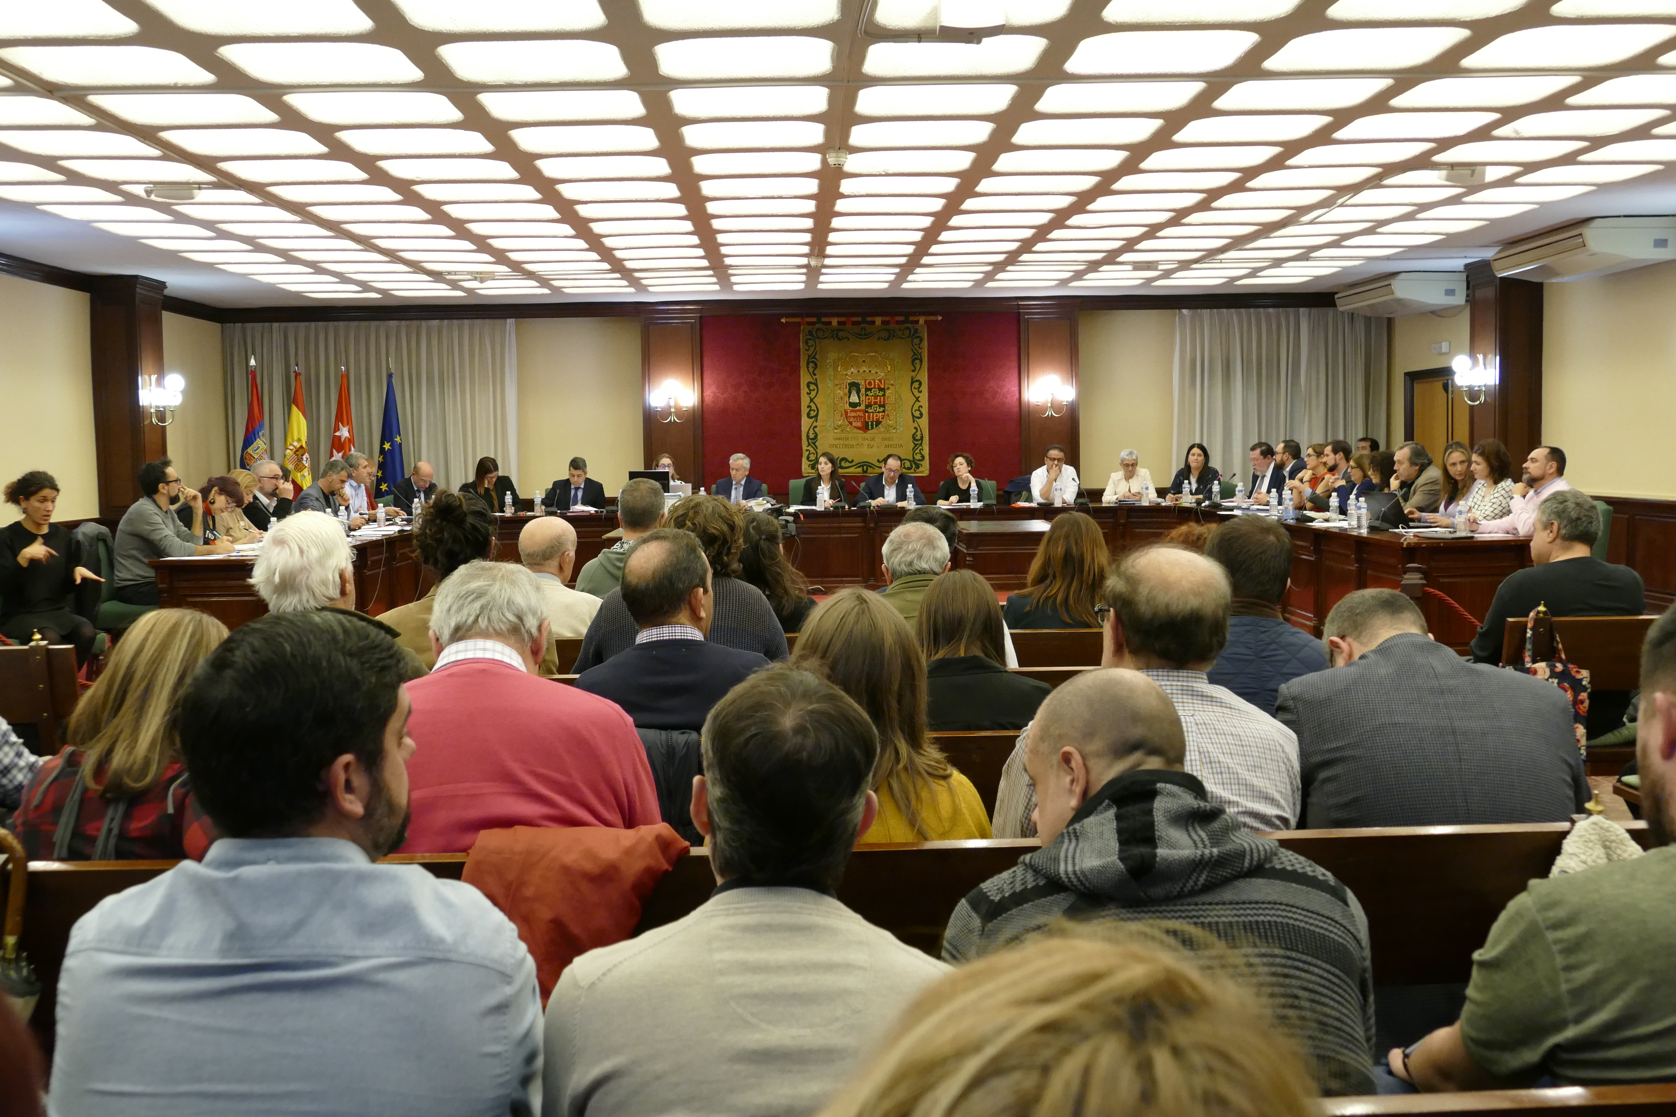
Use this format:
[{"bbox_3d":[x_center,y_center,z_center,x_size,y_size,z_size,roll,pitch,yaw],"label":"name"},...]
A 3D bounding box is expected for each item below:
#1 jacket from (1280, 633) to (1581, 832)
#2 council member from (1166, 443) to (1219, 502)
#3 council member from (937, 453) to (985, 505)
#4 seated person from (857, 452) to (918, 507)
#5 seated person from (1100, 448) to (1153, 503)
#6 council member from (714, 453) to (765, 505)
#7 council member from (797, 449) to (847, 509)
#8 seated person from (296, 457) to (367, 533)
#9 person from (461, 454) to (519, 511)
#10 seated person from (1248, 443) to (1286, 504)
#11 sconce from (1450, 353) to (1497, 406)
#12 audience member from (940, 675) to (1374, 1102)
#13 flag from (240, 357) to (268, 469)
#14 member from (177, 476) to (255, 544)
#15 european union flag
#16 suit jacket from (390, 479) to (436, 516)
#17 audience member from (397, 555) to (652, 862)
[{"bbox_3d":[0.980,0.452,2.789,0.530,0.660,0.460,-1,4,-2],"label":"jacket"},{"bbox_3d":[3.275,-0.435,15.366,0.500,1.253,0.780,-1,4,7],"label":"council member"},{"bbox_3d":[1.076,-0.302,14.853,0.480,1.270,0.750,-1,4,-2],"label":"council member"},{"bbox_3d":[0.457,-0.289,14.835,0.560,1.270,0.780,-1,4,-2],"label":"seated person"},{"bbox_3d":[2.673,-0.398,15.349,0.490,1.205,0.780,-1,4,1],"label":"seated person"},{"bbox_3d":[-0.857,-0.271,14.796,0.500,1.290,0.750,-1,4,-2],"label":"council member"},{"bbox_3d":[-0.114,-0.282,14.818,0.480,1.280,0.750,-1,4,-2],"label":"council member"},{"bbox_3d":[-3.821,-0.067,12.462,0.780,1.310,0.500,-1,4,-2],"label":"seated person"},{"bbox_3d":[-3.331,-0.339,16.018,0.500,1.297,0.750,-2,4,-15],"label":"person"},{"bbox_3d":[3.768,-0.392,14.632,0.760,1.248,0.500,-5,5,-43],"label":"seated person"},{"bbox_3d":[5.163,-1.458,13.671,0.270,0.430,0.400,-1,4,-2],"label":"sconce"},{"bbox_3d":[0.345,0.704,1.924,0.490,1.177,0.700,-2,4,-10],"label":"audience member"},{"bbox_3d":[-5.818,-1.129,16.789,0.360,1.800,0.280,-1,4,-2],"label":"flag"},{"bbox_3d":[-3.808,0.078,10.365,0.740,1.184,0.480,0,4,21],"label":"member"},{"bbox_3d":[-4.244,-1.082,15.888,0.300,1.380,0.220,-1,4,-2],"label":"european union flag"},{"bbox_3d":[-3.830,-0.430,15.243,0.480,0.594,0.420,-2,4,-13],"label":"suit jacket"},{"bbox_3d":[-0.558,0.586,2.890,0.550,1.180,0.820,-1,4,0],"label":"audience member"}]

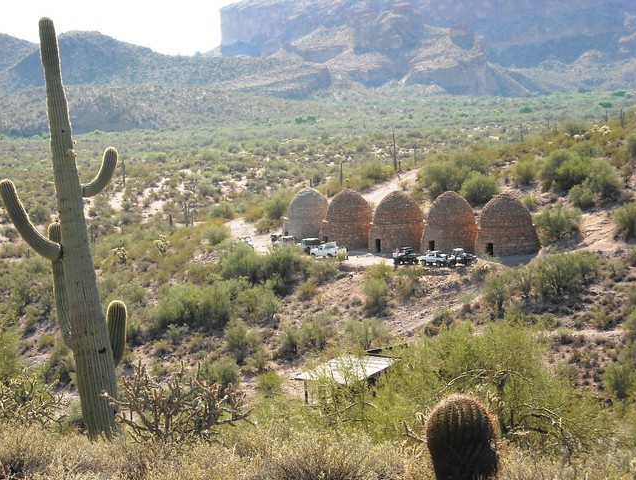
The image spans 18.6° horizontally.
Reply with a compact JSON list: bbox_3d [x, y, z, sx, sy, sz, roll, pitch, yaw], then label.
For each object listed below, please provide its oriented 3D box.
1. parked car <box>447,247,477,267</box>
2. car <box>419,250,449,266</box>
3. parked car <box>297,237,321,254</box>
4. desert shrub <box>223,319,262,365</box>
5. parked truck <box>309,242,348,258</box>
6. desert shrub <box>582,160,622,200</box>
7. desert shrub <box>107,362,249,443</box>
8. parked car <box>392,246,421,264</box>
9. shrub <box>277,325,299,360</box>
[{"bbox_3d":[15.819,1.819,214.000,3.500,1.900,1.650,-3,4,-12],"label":"parked car"},{"bbox_3d":[12.970,2.077,218.000,3.700,1.750,1.650,0,4,21],"label":"car"},{"bbox_3d":[-1.173,0.847,253.000,1.750,1.900,4.100,-4,5,-27],"label":"parked car"},{"bbox_3d":[-7.000,9.411,180.000,3.200,4.000,3.000,-2,4,0],"label":"desert shrub"},{"bbox_3d":[1.445,1.357,244.000,1.950,1.850,5.300,-5,5,-41],"label":"parked truck"},{"bbox_3d":[36.052,-7.540,246.000,4.900,4.700,4.600,-2,4,0],"label":"desert shrub"},{"bbox_3d":[-1.737,2.009,24.000,1.750,1.050,1.500,-2,4,0],"label":"desert shrub"},{"bbox_3d":[10.292,1.773,222.000,3.500,1.900,1.650,1,5,30],"label":"parked car"},{"bbox_3d":[-2.828,9.504,180.000,2.100,3.100,2.000,-2,4,0],"label":"shrub"}]

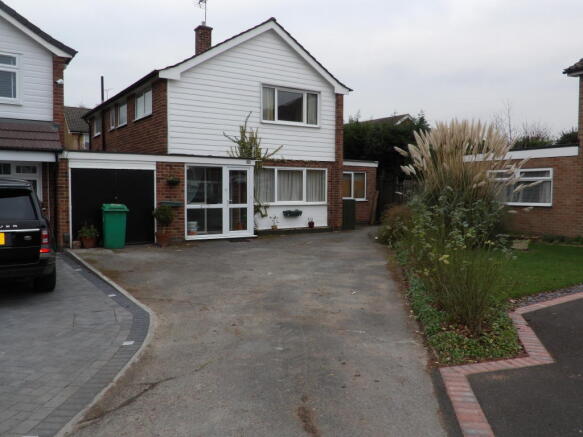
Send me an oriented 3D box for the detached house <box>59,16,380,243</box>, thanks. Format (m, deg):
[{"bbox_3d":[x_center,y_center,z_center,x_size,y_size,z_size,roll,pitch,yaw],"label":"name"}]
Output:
[{"bbox_3d":[-3.833,-3.322,19.654,12.154,7.117,11.776,-2,5,-33],"label":"detached house"}]

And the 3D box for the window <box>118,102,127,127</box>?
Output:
[{"bbox_3d":[-6.295,-3.823,17.669,0.102,0.765,1.305,-2,5,-33],"label":"window"}]

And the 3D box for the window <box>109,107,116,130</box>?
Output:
[{"bbox_3d":[-7.144,-3.963,18.953,0.102,0.755,1.071,-2,5,-33],"label":"window"}]

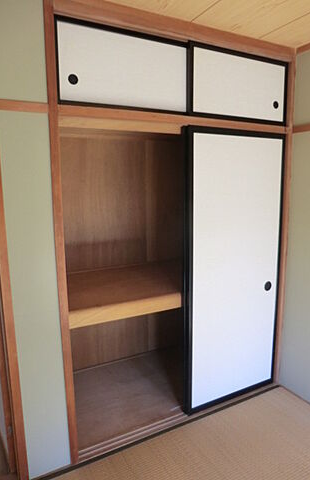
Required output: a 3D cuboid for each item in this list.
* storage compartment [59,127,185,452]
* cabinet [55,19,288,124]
[{"bbox_3d":[-0.311,0.232,2.235,0.718,1.798,0.873,-5,10,-26],"label":"storage compartment"},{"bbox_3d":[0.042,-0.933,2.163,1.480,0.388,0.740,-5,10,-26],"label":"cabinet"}]

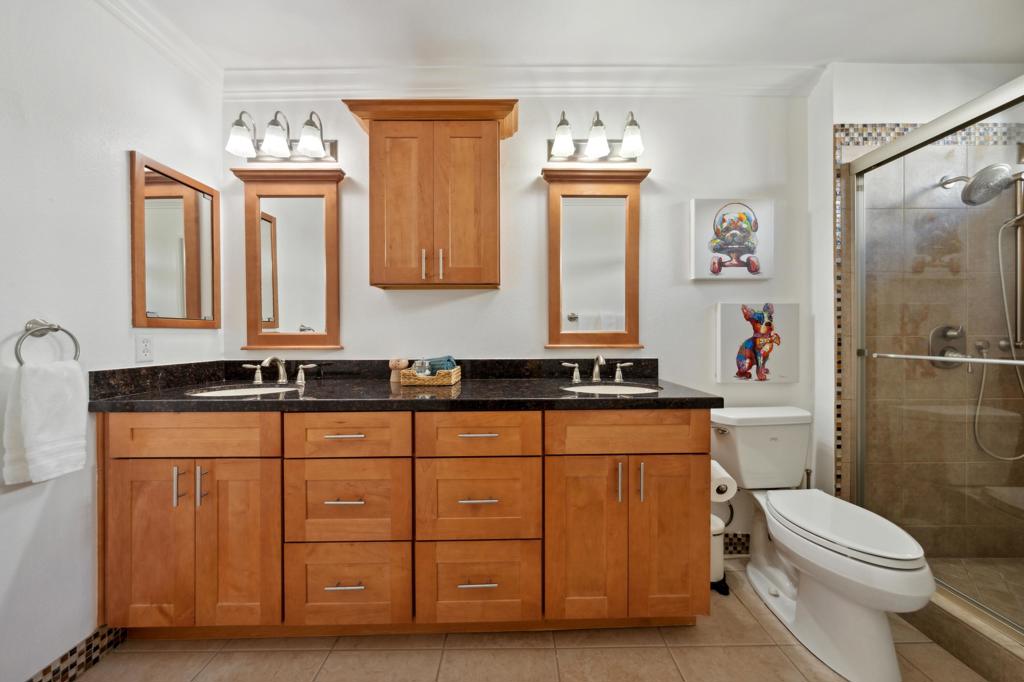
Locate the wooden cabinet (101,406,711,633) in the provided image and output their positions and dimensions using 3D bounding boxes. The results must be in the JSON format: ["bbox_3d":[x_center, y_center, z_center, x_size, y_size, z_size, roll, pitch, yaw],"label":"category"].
[{"bbox_3d":[-0.388,0.680,1.504,2.224,0.873,0.528,0,1,-1],"label":"wooden cabinet"}]

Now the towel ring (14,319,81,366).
[{"bbox_3d":[-1.482,0.020,1.086,0.067,0.178,0.151,0,1,0],"label":"towel ring"}]

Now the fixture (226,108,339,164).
[{"bbox_3d":[-1.109,-0.974,1.651,0.472,0.252,0.195,0,1,0],"label":"fixture"}]

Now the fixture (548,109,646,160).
[{"bbox_3d":[0.409,-0.974,1.651,0.466,0.252,0.195,0,1,0],"label":"fixture"}]

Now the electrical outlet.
[{"bbox_3d":[-1.503,0.031,1.401,0.008,0.114,0.069,0,1,0],"label":"electrical outlet"}]

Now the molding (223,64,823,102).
[{"bbox_3d":[0.015,-1.283,1.699,3.000,0.095,0.090,0,1,0],"label":"molding"}]

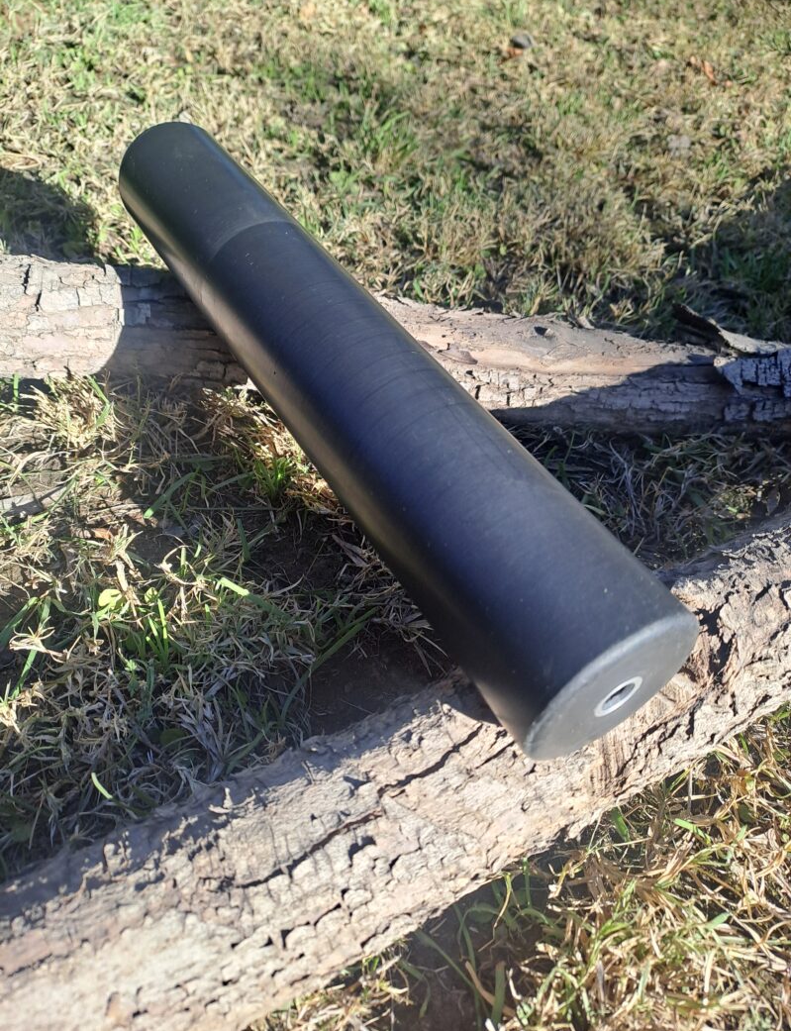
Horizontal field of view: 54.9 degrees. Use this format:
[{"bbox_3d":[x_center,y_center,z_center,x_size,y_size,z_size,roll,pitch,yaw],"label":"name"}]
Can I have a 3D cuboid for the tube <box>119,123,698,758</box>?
[{"bbox_3d":[-0.024,-0.053,0.247,0.048,0.048,0.284,-24,52,-20],"label":"tube"}]

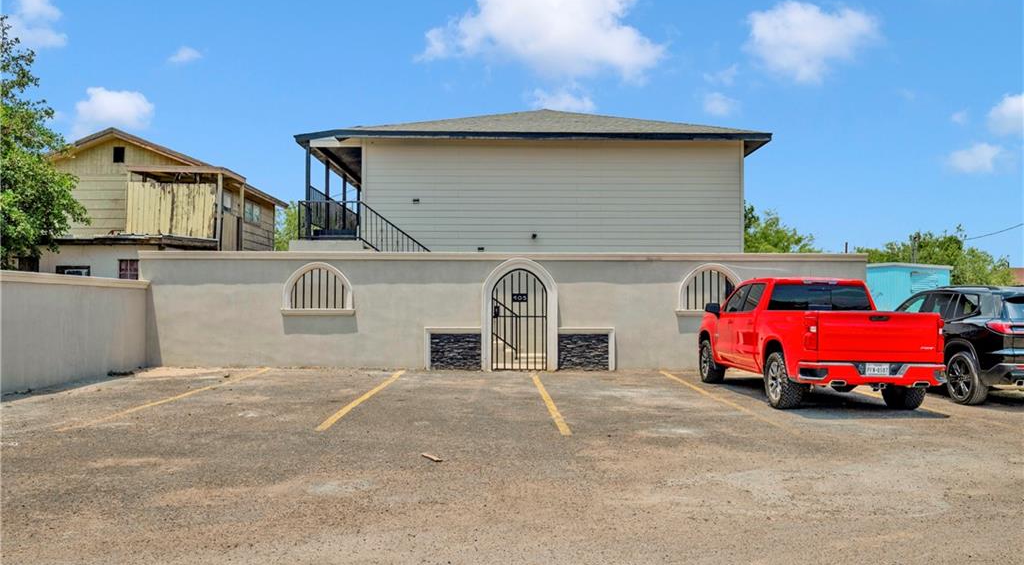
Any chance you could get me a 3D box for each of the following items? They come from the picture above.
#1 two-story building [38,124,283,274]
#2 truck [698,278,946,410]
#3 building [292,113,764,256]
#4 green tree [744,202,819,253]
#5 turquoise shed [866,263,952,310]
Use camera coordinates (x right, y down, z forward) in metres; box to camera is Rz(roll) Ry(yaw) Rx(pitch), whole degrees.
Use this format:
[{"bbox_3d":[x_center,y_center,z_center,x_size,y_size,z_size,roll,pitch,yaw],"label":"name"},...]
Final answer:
[{"bbox_3d":[-11.000,-1.066,25.481,6.600,6.600,9.500,0,-1,-1],"label":"two-story building"},{"bbox_3d":[4.860,0.961,13.724,2.060,1.970,5.880,0,-1,-2],"label":"truck"},{"bbox_3d":[0.450,-1.719,27.398,12.800,8.000,13.200,0,-1,-1],"label":"building"},{"bbox_3d":[11.000,-0.493,34.572,5.200,5.900,5.200,0,-1,0],"label":"green tree"},{"bbox_3d":[11.000,0.869,23.832,3.000,2.650,3.000,0,-1,-1],"label":"turquoise shed"}]

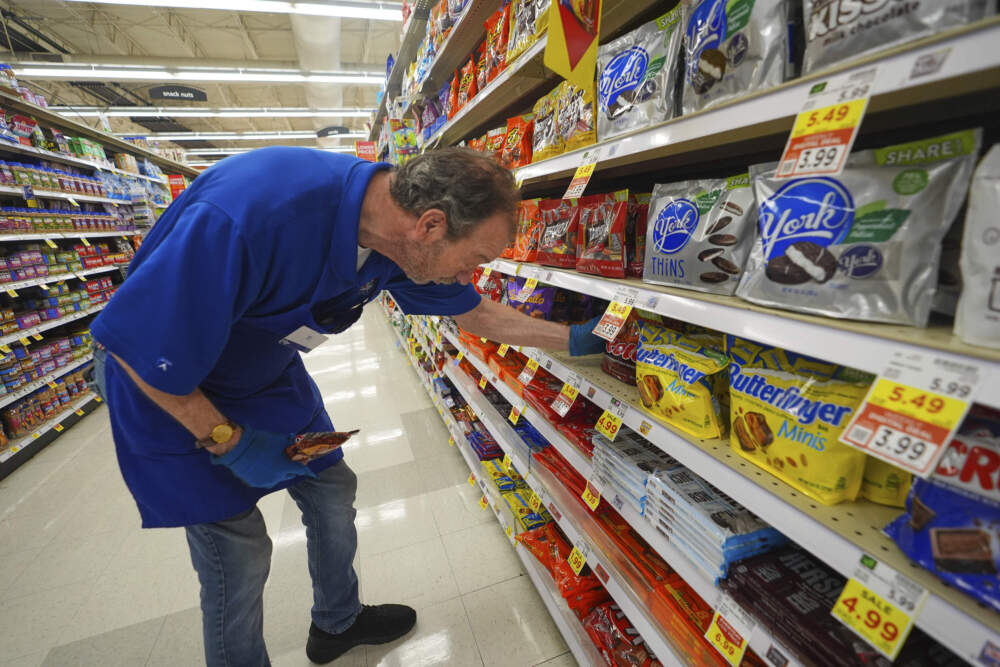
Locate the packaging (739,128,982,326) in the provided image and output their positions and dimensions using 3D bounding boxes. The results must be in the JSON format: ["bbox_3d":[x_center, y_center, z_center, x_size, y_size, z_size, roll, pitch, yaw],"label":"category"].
[{"bbox_3d":[0.390,-0.117,0.526,0.060,0.180,0.226,-8,15,-18],"label":"packaging"}]

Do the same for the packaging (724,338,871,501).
[{"bbox_3d":[0.397,0.101,0.593,0.067,0.174,0.183,-8,15,-18],"label":"packaging"}]

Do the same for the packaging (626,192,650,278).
[{"bbox_3d":[0.282,-0.218,0.965,0.052,0.164,0.178,-8,15,-18],"label":"packaging"}]

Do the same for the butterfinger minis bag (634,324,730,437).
[{"bbox_3d":[0.317,0.074,0.760,0.066,0.150,0.182,-9,16,-22],"label":"butterfinger minis bag"}]

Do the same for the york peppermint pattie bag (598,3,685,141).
[{"bbox_3d":[0.250,-0.439,0.791,0.060,0.182,0.222,-8,15,-18],"label":"york peppermint pattie bag"}]

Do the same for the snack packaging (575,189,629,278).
[{"bbox_3d":[0.229,-0.213,0.951,0.052,0.169,0.178,-8,15,-18],"label":"snack packaging"}]

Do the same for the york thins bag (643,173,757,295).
[{"bbox_3d":[0.321,-0.159,0.717,0.059,0.173,0.206,-8,15,-18],"label":"york thins bag"}]

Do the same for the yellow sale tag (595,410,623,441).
[{"bbox_3d":[0.212,0.179,0.869,0.005,0.045,0.060,18,6,-23],"label":"yellow sale tag"}]

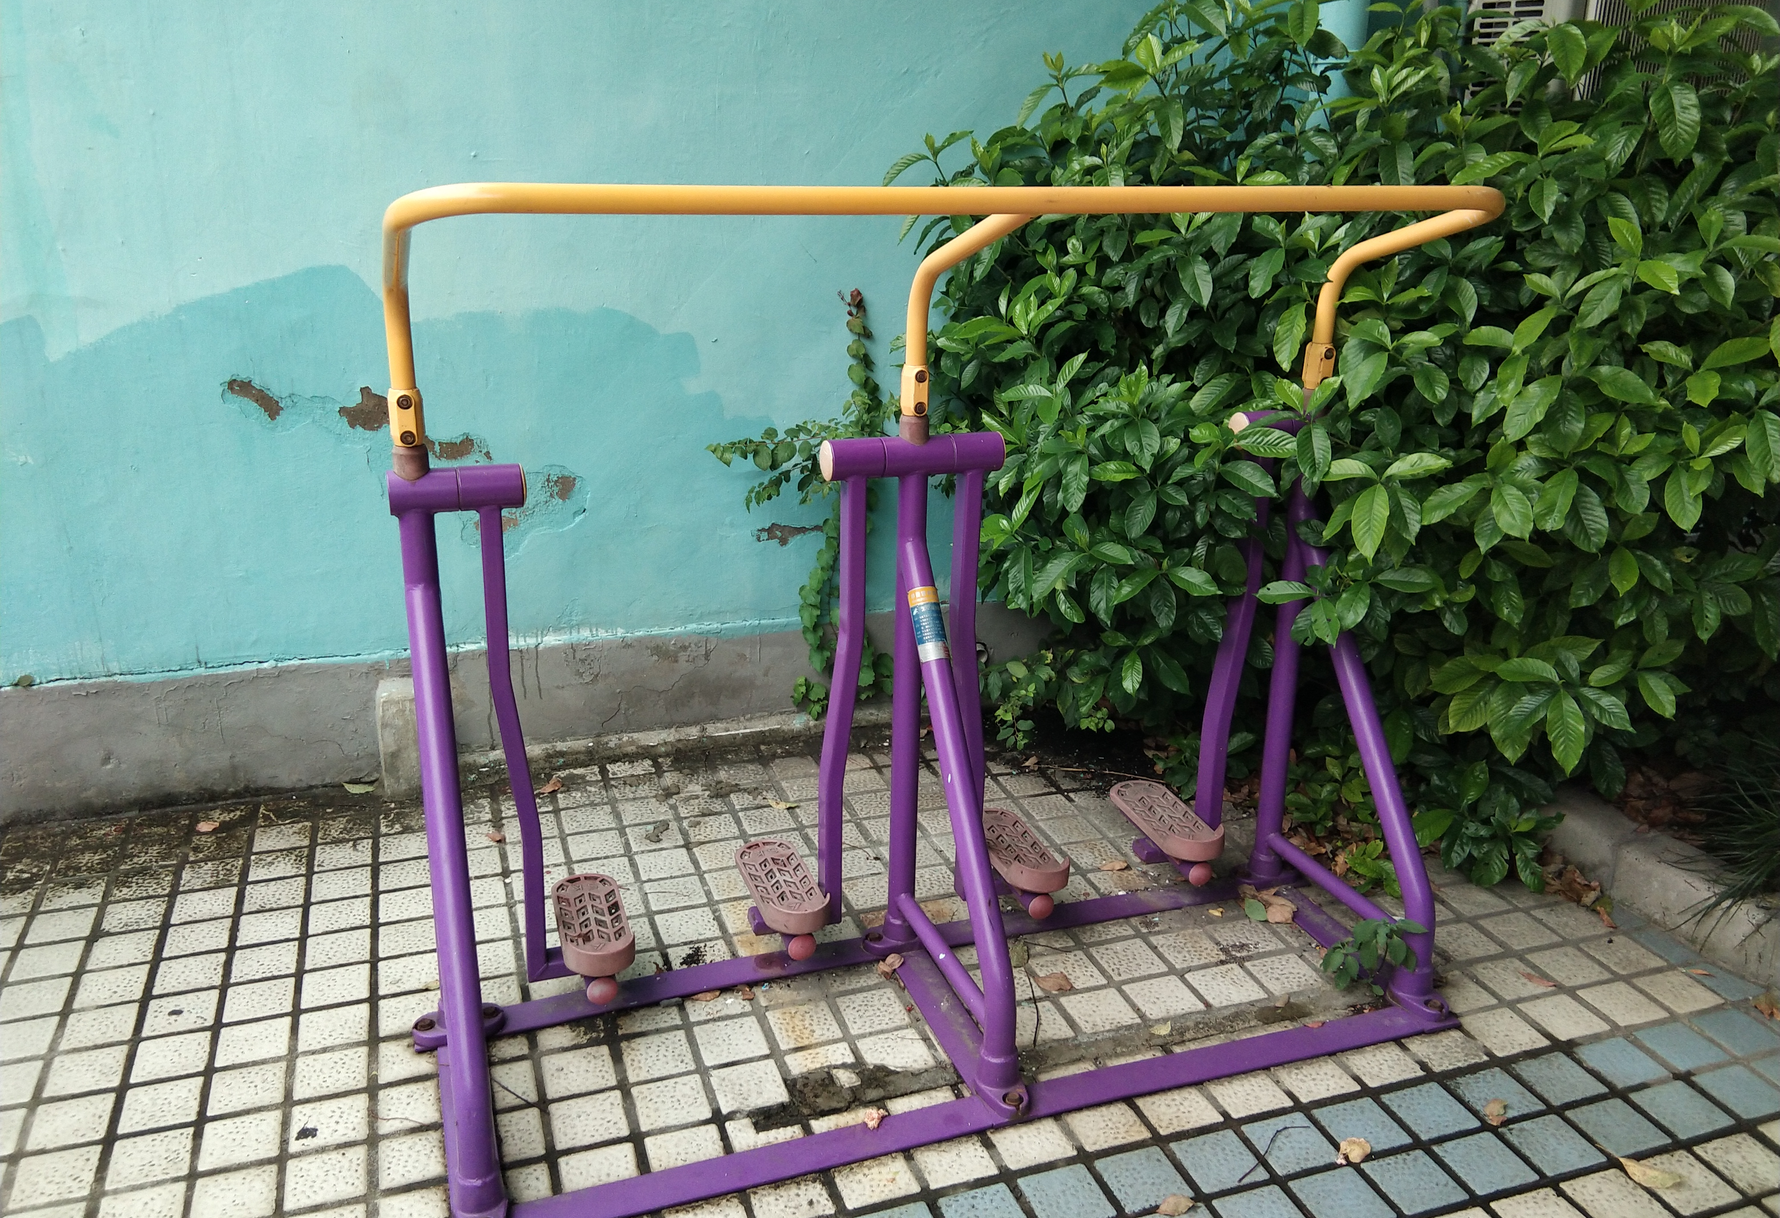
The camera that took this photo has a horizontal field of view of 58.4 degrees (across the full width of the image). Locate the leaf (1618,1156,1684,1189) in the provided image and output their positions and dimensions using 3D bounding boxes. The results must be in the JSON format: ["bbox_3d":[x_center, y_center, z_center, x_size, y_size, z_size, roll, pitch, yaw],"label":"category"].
[{"bbox_3d":[1.035,0.759,2.168,0.085,0.018,0.048,17,24,42],"label":"leaf"}]

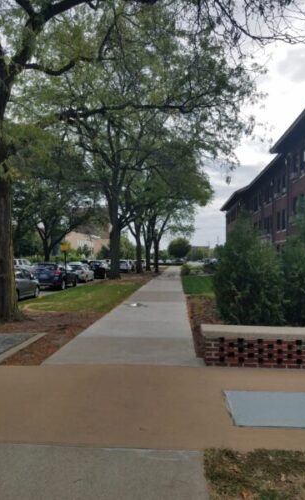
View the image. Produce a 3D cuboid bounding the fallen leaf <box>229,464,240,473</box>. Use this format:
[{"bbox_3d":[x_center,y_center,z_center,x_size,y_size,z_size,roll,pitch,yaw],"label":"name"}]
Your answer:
[{"bbox_3d":[0.587,1.565,2.690,0.070,0.025,0.070,0,-2,0],"label":"fallen leaf"}]

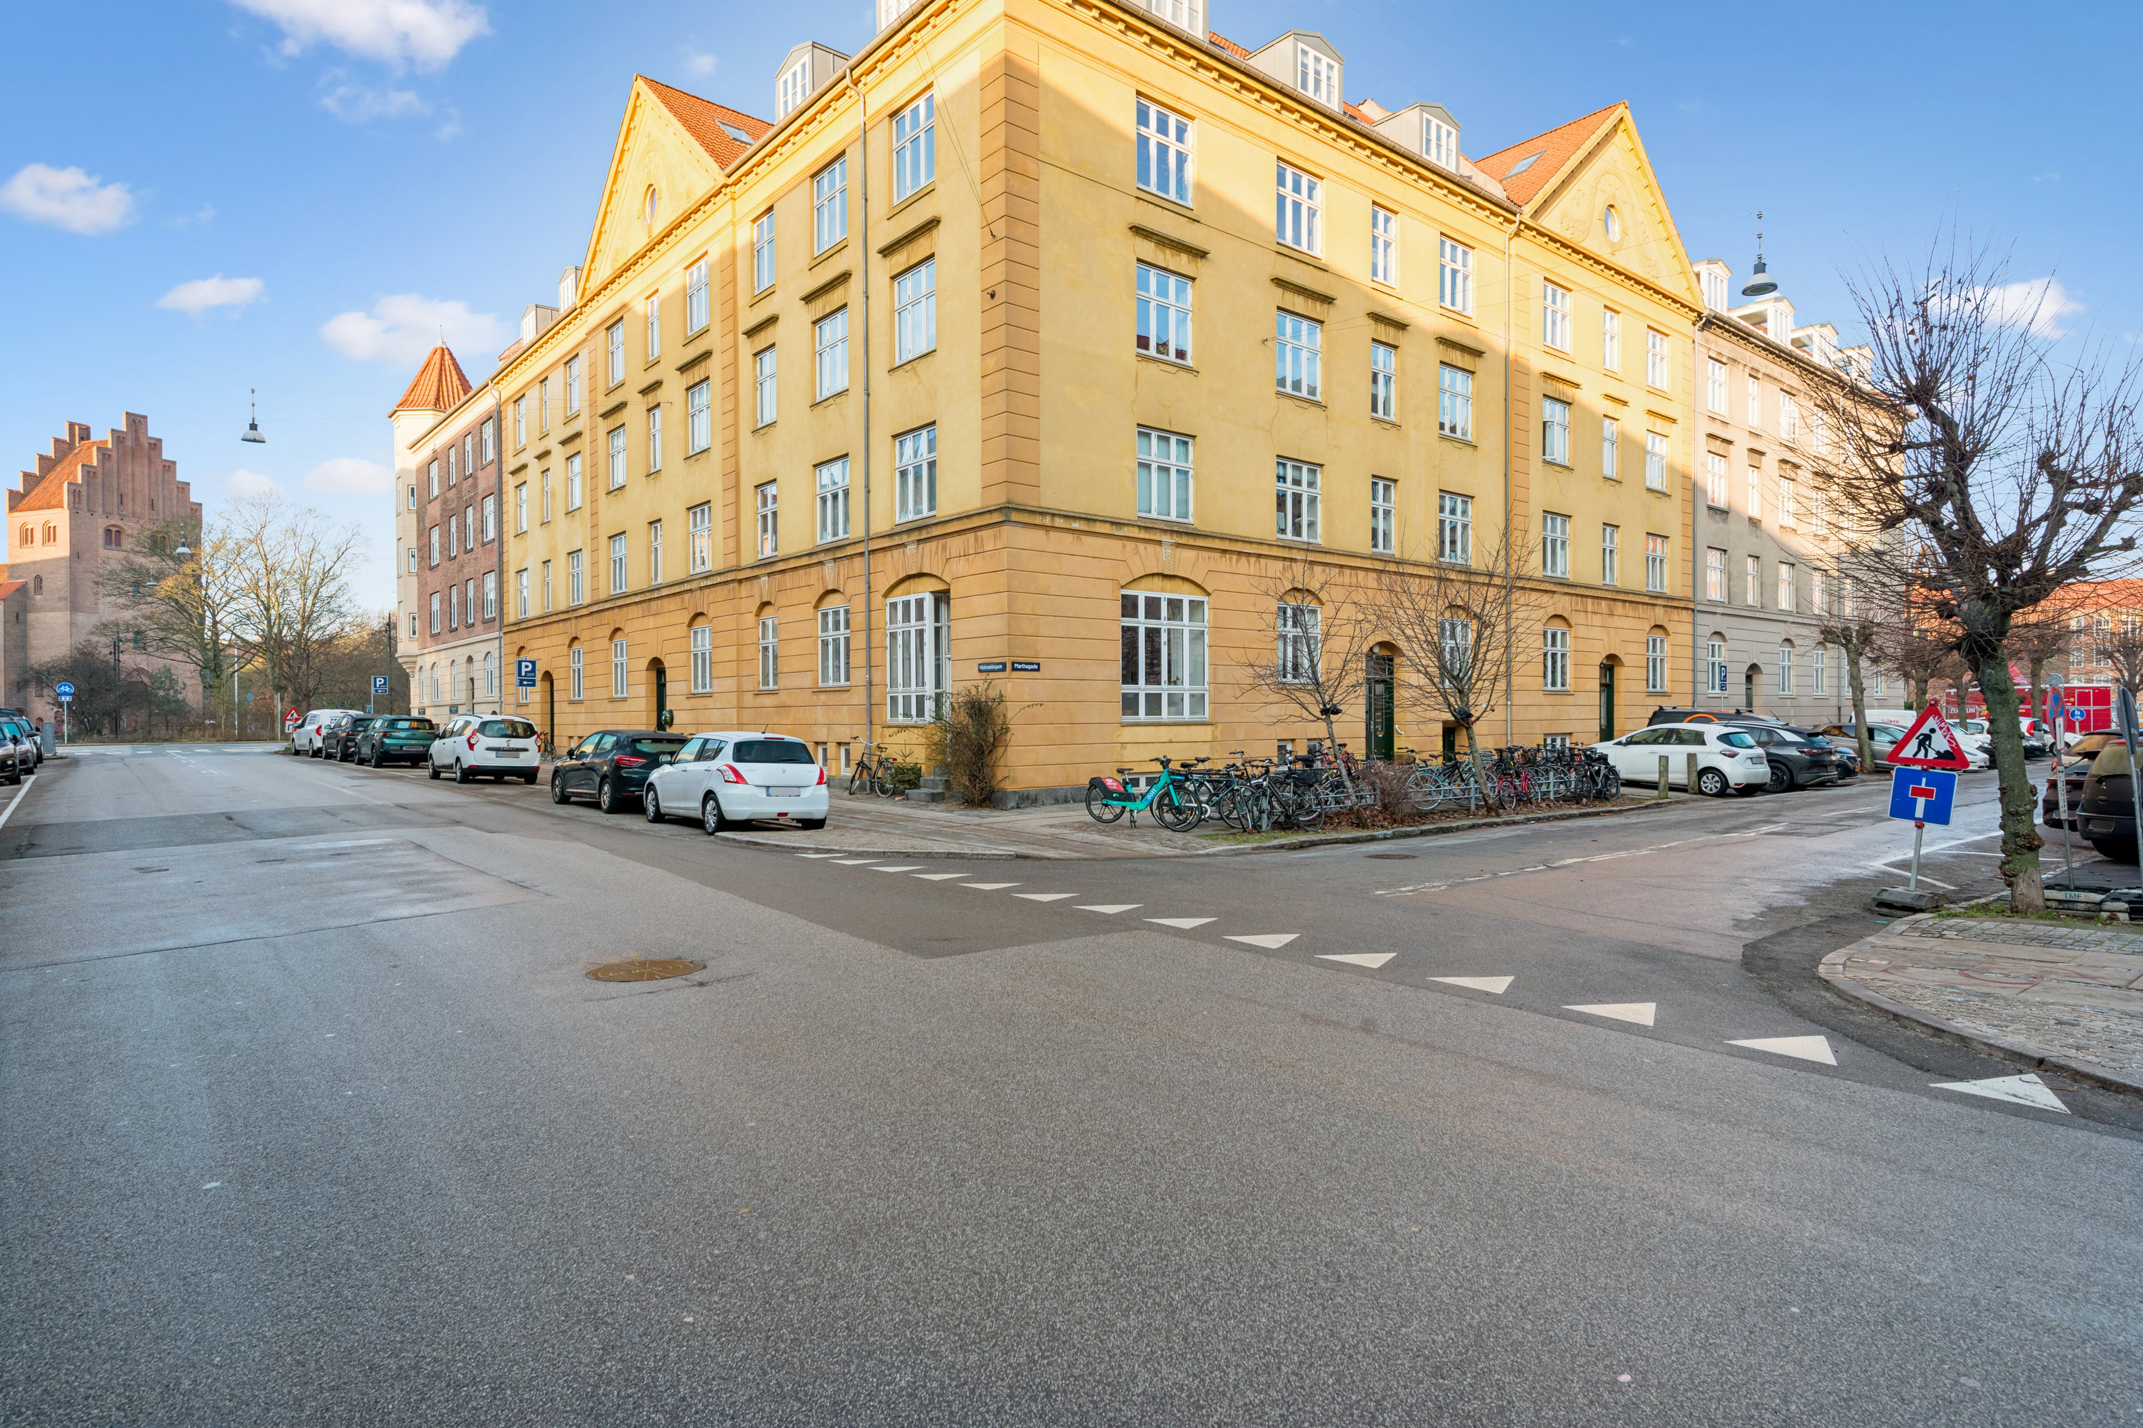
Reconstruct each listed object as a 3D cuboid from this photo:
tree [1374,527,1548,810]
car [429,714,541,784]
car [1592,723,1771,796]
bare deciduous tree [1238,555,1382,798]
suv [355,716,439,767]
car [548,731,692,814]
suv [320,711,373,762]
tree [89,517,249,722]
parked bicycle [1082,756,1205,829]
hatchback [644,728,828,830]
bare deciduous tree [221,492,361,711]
[{"bbox_3d":[6.600,-0.730,20.200,2.800,4.750,2.700,0,0,18],"label":"tree"},{"bbox_3d":[-15.150,0.890,30.650,1.750,1.690,4.500,0,0,-40],"label":"car"},{"bbox_3d":[14.400,1.050,28.450,1.780,1.560,4.080,0,0,-37],"label":"car"},{"bbox_3d":[3.450,-0.380,17.400,2.000,3.800,2.000,0,0,0],"label":"bare deciduous tree"},{"bbox_3d":[-22.000,0.900,38.850,1.810,1.570,4.330,0,0,-40],"label":"suv"},{"bbox_3d":[-8.430,1.030,22.560,1.790,1.440,4.050,0,0,-40],"label":"car"},{"bbox_3d":[-25.700,0.860,43.100,1.840,1.620,4.450,0,0,-41],"label":"suv"},{"bbox_3d":[-55.200,-5.400,73.000,7.600,13.300,7.600,0,0,-37],"label":"tree"},{"bbox_3d":[1.070,1.160,17.600,1.800,1.070,0.600,0,0,23],"label":"parked bicycle"},{"bbox_3d":[-5.370,1.000,18.750,1.700,1.510,3.870,0,0,-40],"label":"hatchback"},{"bbox_3d":[-55.000,-6.900,84.000,9.600,16.300,9.000,0,0,-33],"label":"bare deciduous tree"}]

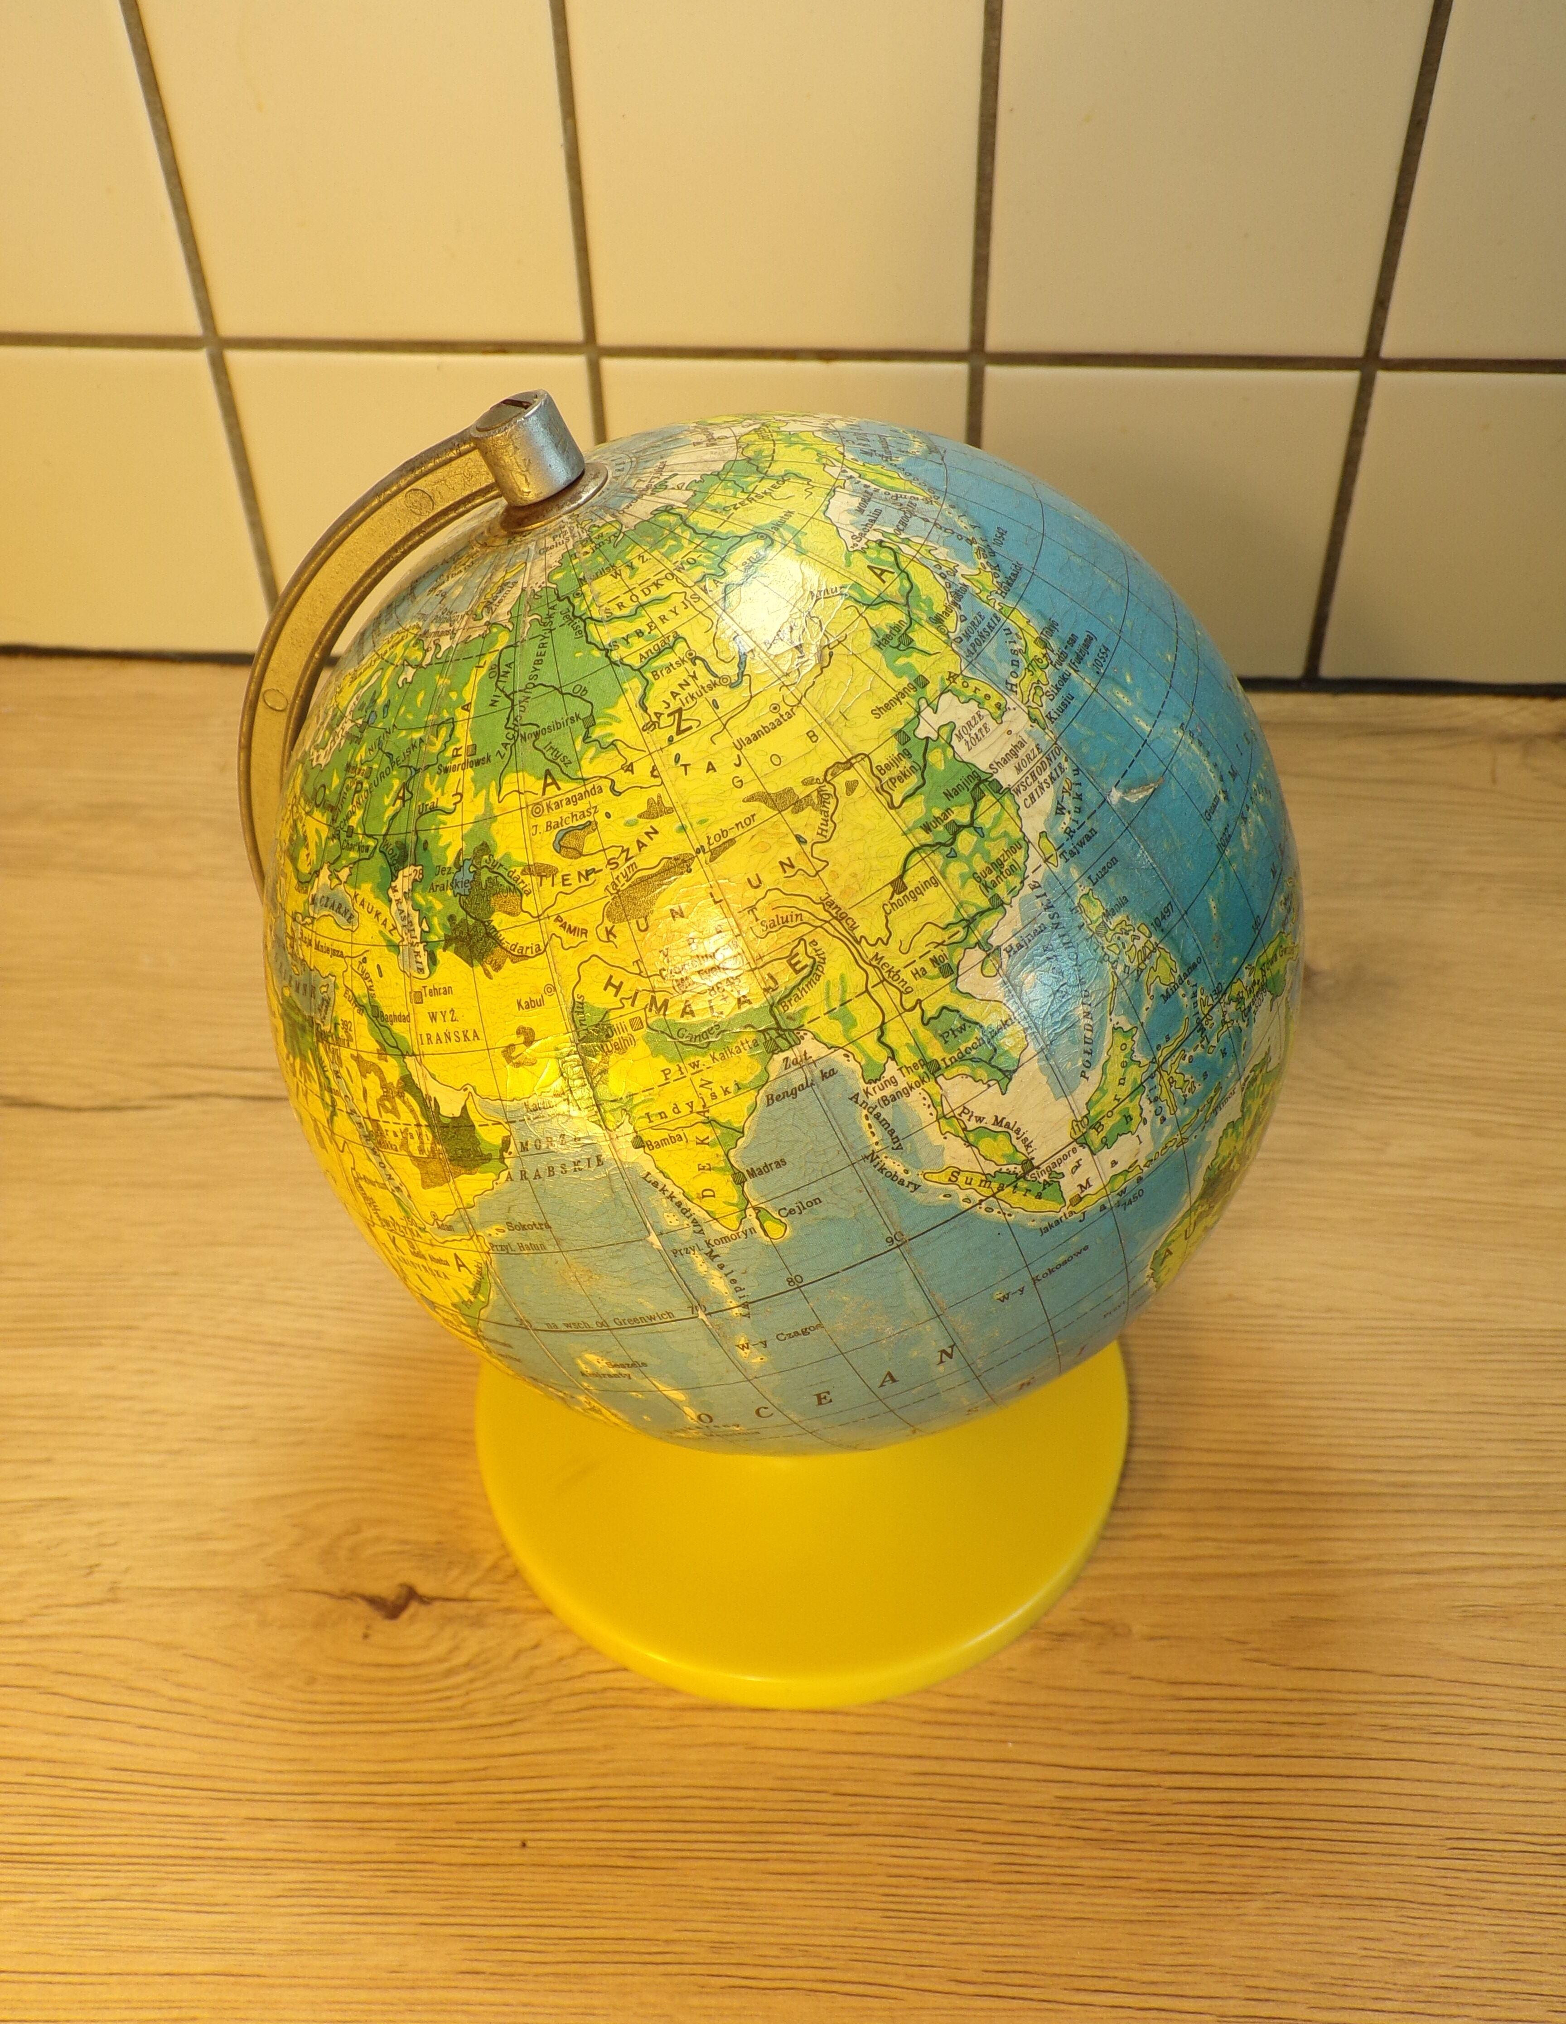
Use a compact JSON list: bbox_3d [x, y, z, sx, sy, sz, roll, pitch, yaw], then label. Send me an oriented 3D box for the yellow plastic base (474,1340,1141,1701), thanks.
[{"bbox_3d":[0.003,0.068,0.382,0.131,0.032,0.131,2,44,4],"label":"yellow plastic base"}]

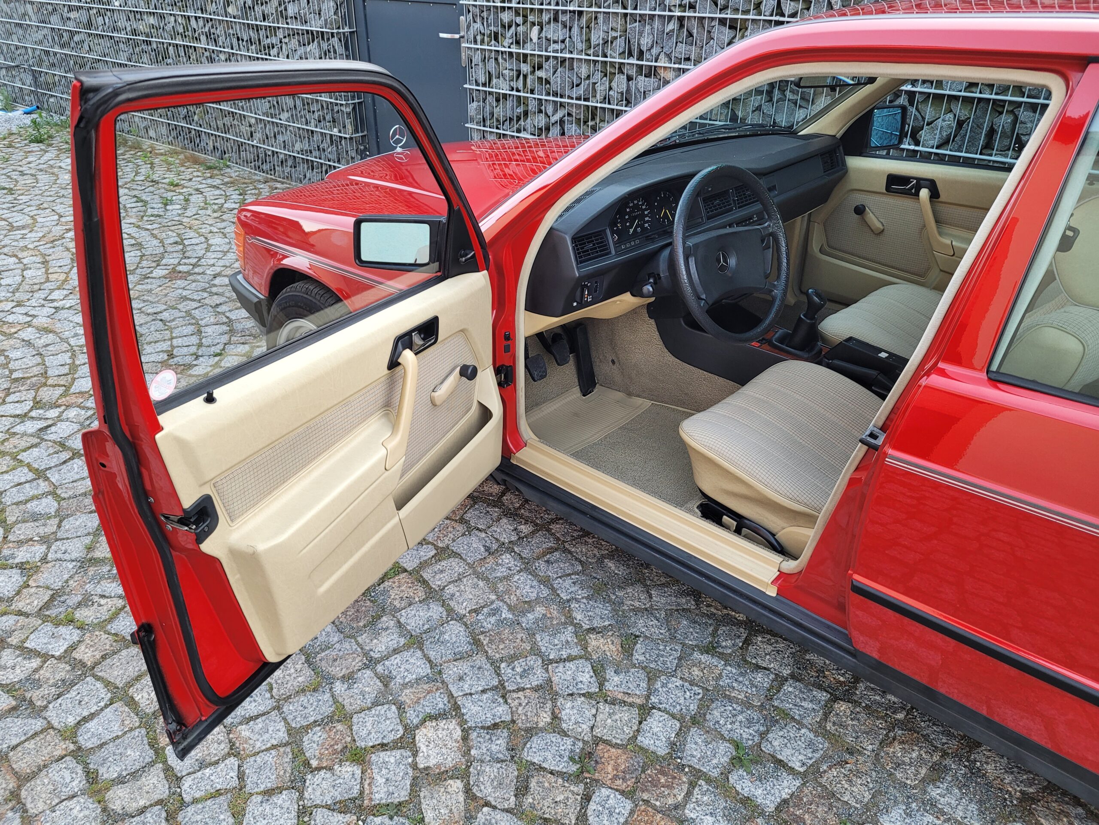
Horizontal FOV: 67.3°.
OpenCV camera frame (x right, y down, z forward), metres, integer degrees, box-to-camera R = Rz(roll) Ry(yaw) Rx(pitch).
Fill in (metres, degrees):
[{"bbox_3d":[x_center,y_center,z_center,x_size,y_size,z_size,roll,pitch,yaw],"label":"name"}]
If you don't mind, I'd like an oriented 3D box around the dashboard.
[{"bbox_3d":[0.388,-0.604,2.326,0.380,0.308,1.370,24,37,36],"label":"dashboard"}]

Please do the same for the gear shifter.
[{"bbox_3d":[0.688,-0.250,2.214,0.103,0.187,0.076,24,37,36],"label":"gear shifter"}]

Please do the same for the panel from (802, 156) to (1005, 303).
[{"bbox_3d":[1.210,-0.509,2.561,0.880,0.502,0.090,24,37,36],"label":"panel"}]

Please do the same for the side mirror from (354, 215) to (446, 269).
[{"bbox_3d":[-0.312,-0.378,1.805,0.192,0.107,0.080,7,28,13],"label":"side mirror"}]

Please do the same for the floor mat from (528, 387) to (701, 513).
[{"bbox_3d":[0.244,0.082,2.332,0.650,0.040,0.470,24,37,36],"label":"floor mat"}]

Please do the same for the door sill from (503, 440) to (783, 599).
[{"bbox_3d":[0.196,0.213,1.904,0.730,0.051,0.090,24,37,36],"label":"door sill"}]

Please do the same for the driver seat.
[{"bbox_3d":[0.730,-0.089,1.692,0.810,0.870,0.530,24,37,36],"label":"driver seat"}]

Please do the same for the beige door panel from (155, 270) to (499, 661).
[{"bbox_3d":[-0.286,0.054,1.498,0.088,0.500,0.890,11,29,20],"label":"beige door panel"}]

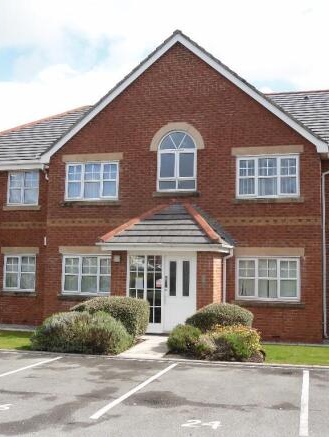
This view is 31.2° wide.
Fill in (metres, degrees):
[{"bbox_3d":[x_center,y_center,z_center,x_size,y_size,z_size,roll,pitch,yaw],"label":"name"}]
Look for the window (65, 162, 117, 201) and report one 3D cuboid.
[{"bbox_3d":[-2.139,-1.094,17.571,1.692,1.167,0.100,-1,-6,15],"label":"window"}]

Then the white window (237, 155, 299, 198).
[{"bbox_3d":[2.884,-1.149,16.431,1.752,1.189,0.120,0,-6,16],"label":"white window"}]

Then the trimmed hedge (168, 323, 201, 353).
[{"bbox_3d":[0.449,2.692,13.301,0.750,0.570,0.759,1,-5,0],"label":"trimmed hedge"}]

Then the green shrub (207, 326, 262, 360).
[{"bbox_3d":[1.482,2.597,12.538,1.097,0.655,0.961,0,-6,16],"label":"green shrub"}]

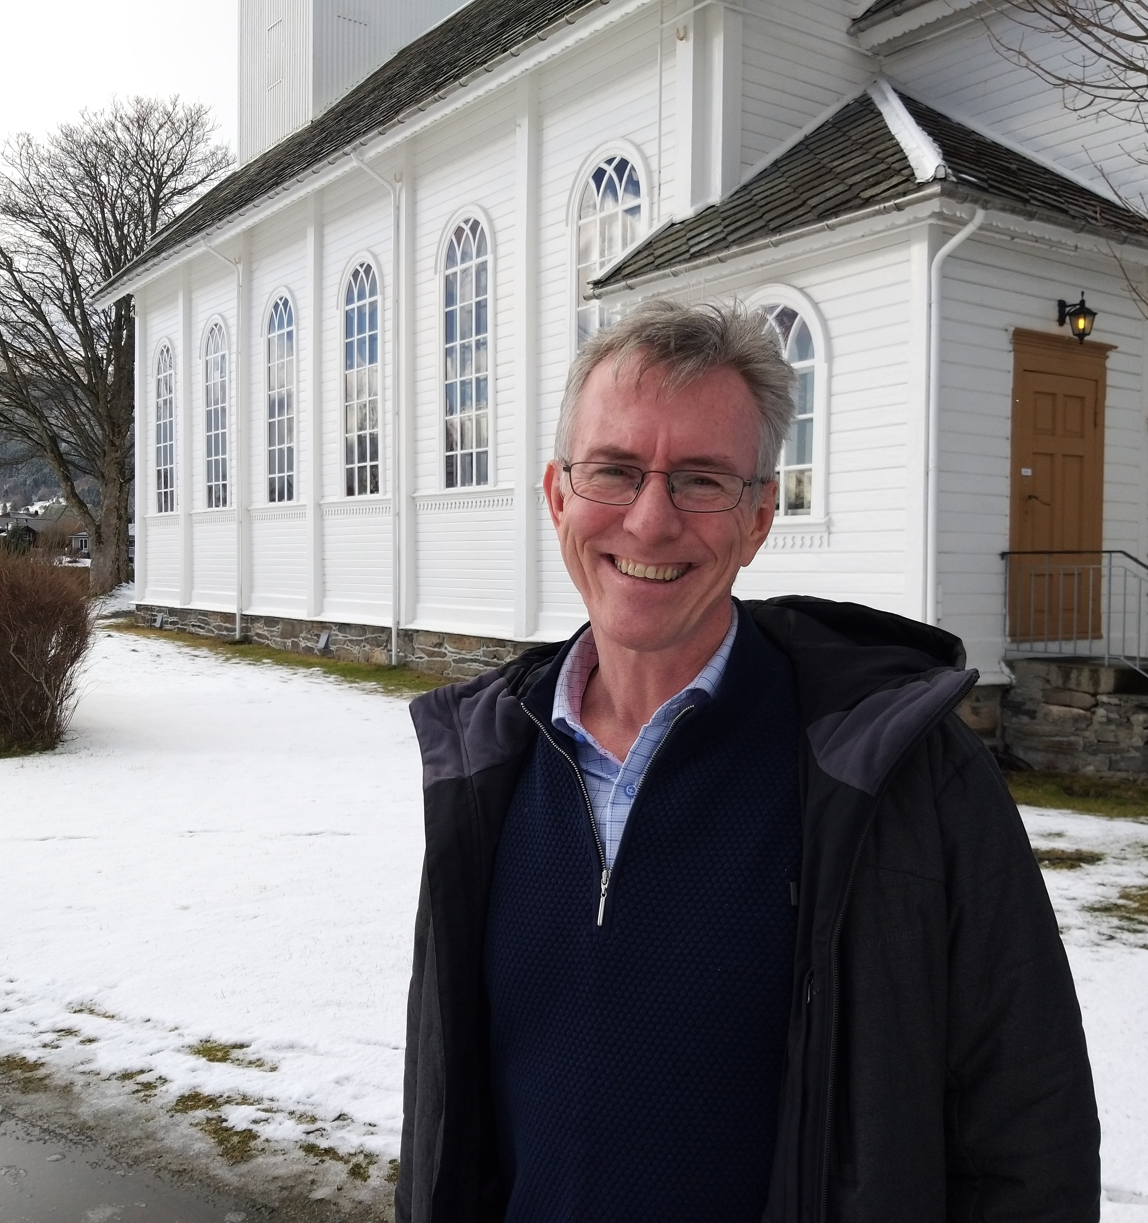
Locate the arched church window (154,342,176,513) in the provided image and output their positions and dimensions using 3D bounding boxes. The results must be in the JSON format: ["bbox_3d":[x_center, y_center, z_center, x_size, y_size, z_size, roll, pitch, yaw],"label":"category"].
[{"bbox_3d":[-8.775,-3.952,27.392,0.150,3.620,1.220,-1,2,-36],"label":"arched church window"}]

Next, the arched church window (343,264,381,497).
[{"bbox_3d":[-3.268,-3.587,19.767,0.150,3.620,1.220,-1,2,-36],"label":"arched church window"}]

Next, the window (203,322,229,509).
[{"bbox_3d":[-6.954,-3.826,24.871,0.150,3.620,1.220,-1,2,-36],"label":"window"}]

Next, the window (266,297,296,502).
[{"bbox_3d":[-5.108,-3.711,22.314,0.150,3.620,1.220,-1,2,-36],"label":"window"}]

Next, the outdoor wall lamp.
[{"bbox_3d":[4.117,-2.398,10.415,0.200,0.420,0.300,-1,2,-36],"label":"outdoor wall lamp"}]

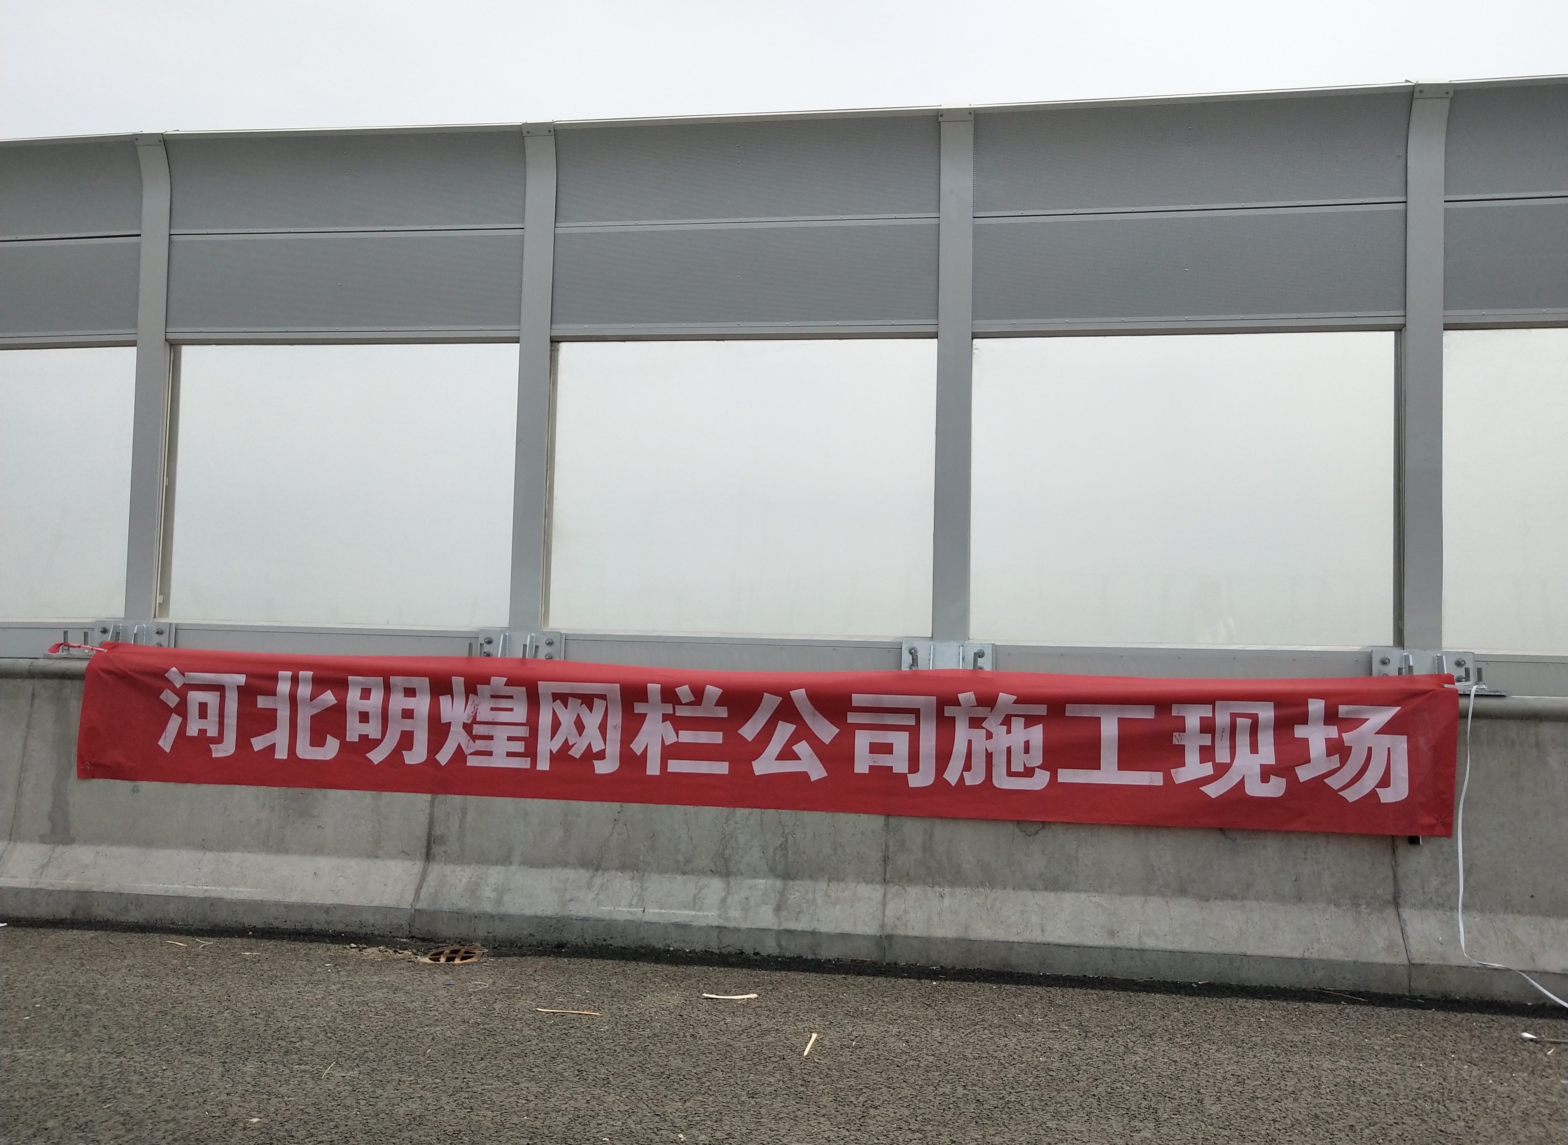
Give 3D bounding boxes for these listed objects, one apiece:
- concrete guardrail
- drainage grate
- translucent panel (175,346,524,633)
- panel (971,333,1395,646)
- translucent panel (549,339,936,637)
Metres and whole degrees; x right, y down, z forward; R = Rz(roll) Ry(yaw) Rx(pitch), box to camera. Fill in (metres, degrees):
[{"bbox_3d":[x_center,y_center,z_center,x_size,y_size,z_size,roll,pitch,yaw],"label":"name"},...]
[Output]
[{"bbox_3d":[-0.344,1.016,5.867,7.000,1.130,0.550,1,-3,9],"label":"concrete guardrail"},{"bbox_3d":[-1.340,1.551,5.507,0.250,0.030,0.250,1,-3,9],"label":"drainage grate"},{"bbox_3d":[-2.181,-0.431,6.687,1.880,1.420,0.060,1,-3,9],"label":"translucent panel"},{"bbox_3d":[1.769,-0.373,6.062,1.880,1.420,0.060,1,-3,9],"label":"panel"},{"bbox_3d":[-0.206,-0.404,6.374,1.880,1.420,0.060,1,-3,9],"label":"translucent panel"}]

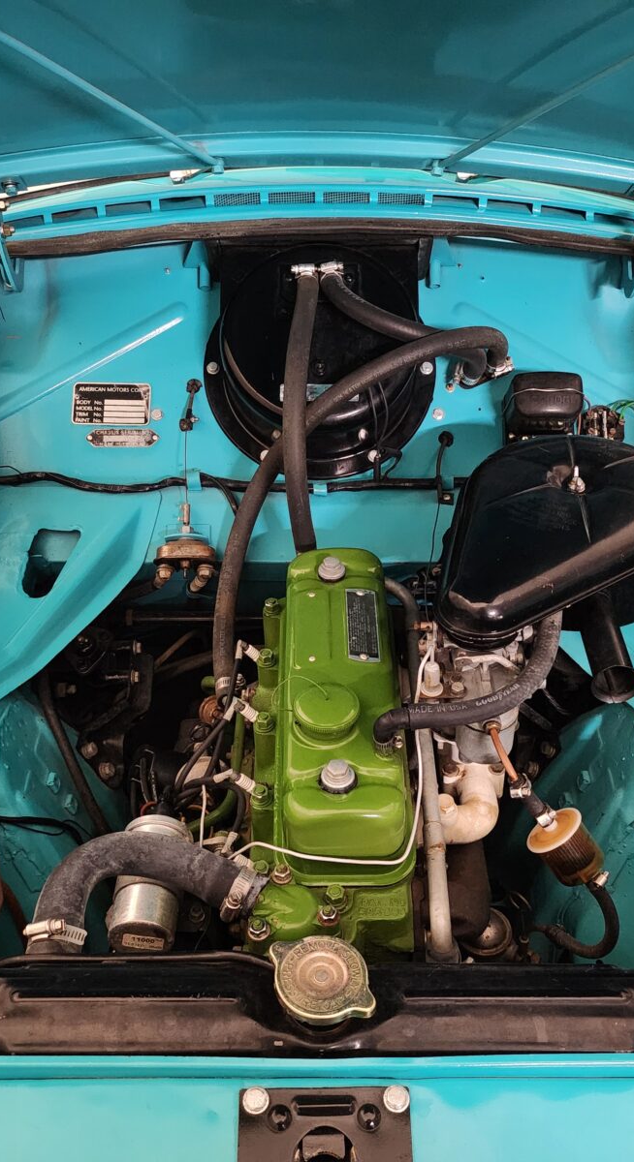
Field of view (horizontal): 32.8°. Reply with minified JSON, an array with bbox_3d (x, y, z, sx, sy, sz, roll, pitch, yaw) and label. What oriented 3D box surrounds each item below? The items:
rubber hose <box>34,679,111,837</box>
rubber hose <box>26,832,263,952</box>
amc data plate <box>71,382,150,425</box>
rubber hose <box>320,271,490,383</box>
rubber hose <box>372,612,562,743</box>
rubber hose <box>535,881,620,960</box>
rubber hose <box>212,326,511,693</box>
[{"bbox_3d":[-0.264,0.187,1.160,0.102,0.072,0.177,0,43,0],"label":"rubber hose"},{"bbox_3d":[-0.124,0.258,0.853,0.182,0.104,0.149,0,43,0],"label":"rubber hose"},{"bbox_3d":[-0.242,-0.209,1.265,0.092,0.048,0.003,2,0,0],"label":"amc data plate"},{"bbox_3d":[0.100,-0.265,1.193,0.187,0.139,0.096,0,43,0],"label":"rubber hose"},{"bbox_3d":[0.138,0.084,0.965,0.176,0.067,0.118,0,43,0],"label":"rubber hose"},{"bbox_3d":[0.236,0.309,0.975,0.075,0.066,0.045,0,43,0],"label":"rubber hose"},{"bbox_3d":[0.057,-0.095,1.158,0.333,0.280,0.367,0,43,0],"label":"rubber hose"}]

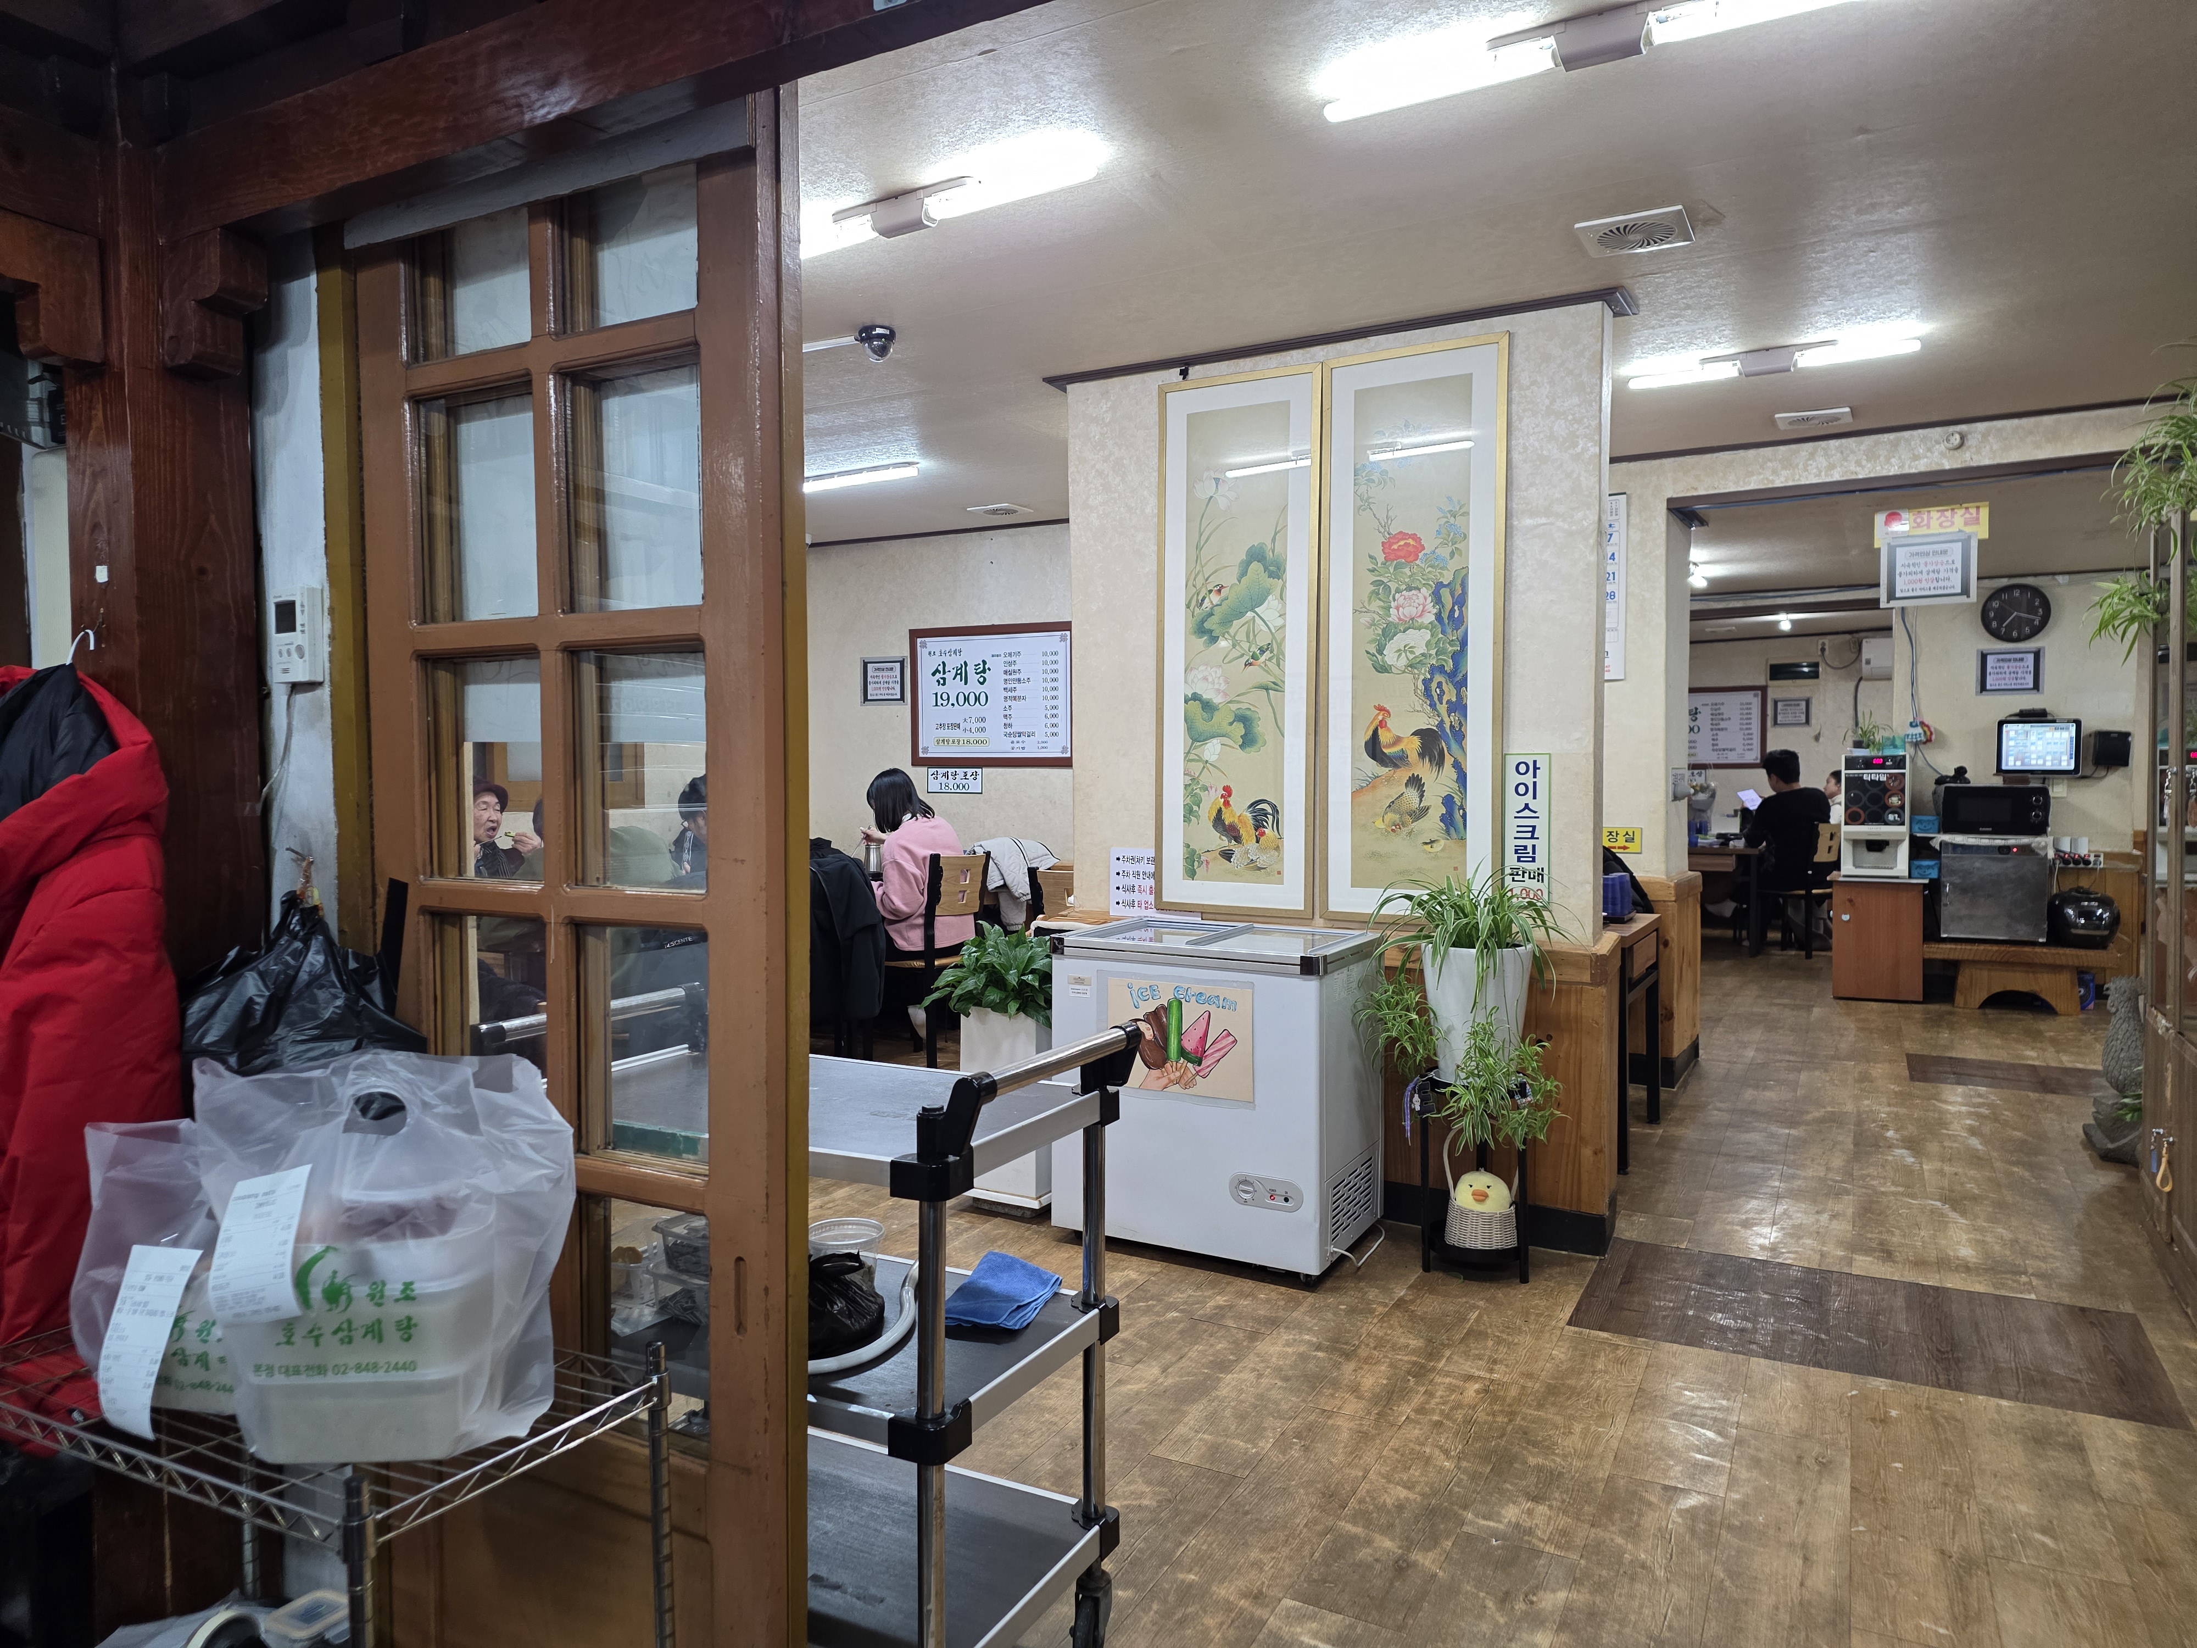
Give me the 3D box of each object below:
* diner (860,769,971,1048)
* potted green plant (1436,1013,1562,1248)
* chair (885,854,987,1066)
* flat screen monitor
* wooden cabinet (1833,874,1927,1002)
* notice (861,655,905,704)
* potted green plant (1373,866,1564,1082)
[{"bbox_3d":[-0.887,0.391,6.607,0.620,1.290,0.480,2,3,38],"label":"diner"},{"bbox_3d":[0.943,0.732,3.450,0.290,0.530,0.260,0,2,17],"label":"potted green plant"},{"bbox_3d":[-0.786,0.546,6.080,0.490,0.890,0.430,1,2,28],"label":"chair"},{"bbox_3d":[5.039,-0.411,7.817,0.368,0.297,0.065,1,3,29],"label":"flat screen monitor"},{"bbox_3d":[4.385,0.634,8.204,0.455,0.645,0.450,1,3,27],"label":"wooden cabinet"},{"bbox_3d":[-1.192,-0.790,8.096,0.315,0.262,0.022,2,3,30],"label":"notice"},{"bbox_3d":[0.883,0.360,3.500,0.450,0.500,0.410,0,2,14],"label":"potted green plant"}]

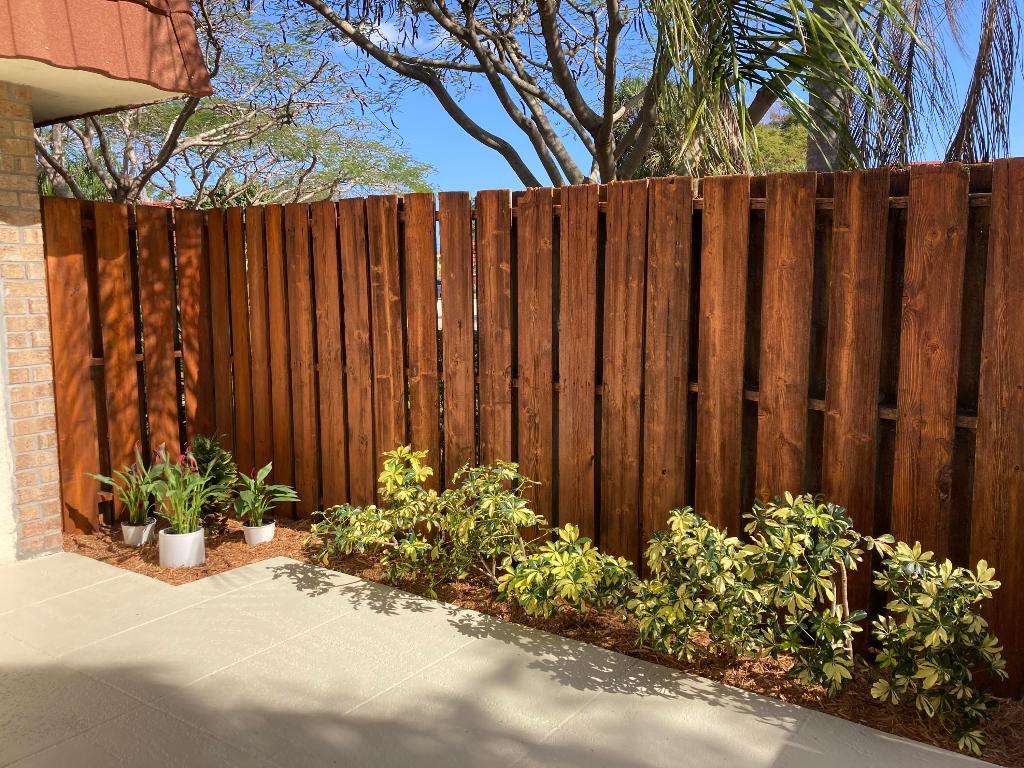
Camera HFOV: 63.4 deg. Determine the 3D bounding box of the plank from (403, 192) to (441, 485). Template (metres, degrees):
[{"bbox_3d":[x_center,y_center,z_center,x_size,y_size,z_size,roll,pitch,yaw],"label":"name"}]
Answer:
[{"bbox_3d":[-0.441,-0.028,4.205,0.186,1.838,0.022,5,9,33],"label":"plank"}]

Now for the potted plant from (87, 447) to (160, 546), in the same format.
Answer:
[{"bbox_3d":[-2.026,0.583,4.327,0.329,0.519,0.340,-4,8,-25],"label":"potted plant"}]

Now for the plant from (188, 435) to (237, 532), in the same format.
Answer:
[{"bbox_3d":[-1.626,0.547,4.483,0.280,0.543,0.280,-3,8,-21],"label":"plant"}]

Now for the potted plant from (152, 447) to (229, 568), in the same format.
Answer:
[{"bbox_3d":[-1.631,0.606,4.159,0.385,0.600,0.360,-3,8,-22],"label":"potted plant"}]

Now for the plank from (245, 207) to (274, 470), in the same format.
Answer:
[{"bbox_3d":[-1.508,-0.123,4.997,0.142,1.853,0.024,4,8,34],"label":"plank"}]

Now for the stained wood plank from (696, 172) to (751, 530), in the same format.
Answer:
[{"bbox_3d":[0.831,0.084,3.286,0.183,1.770,0.020,4,9,35],"label":"stained wood plank"}]

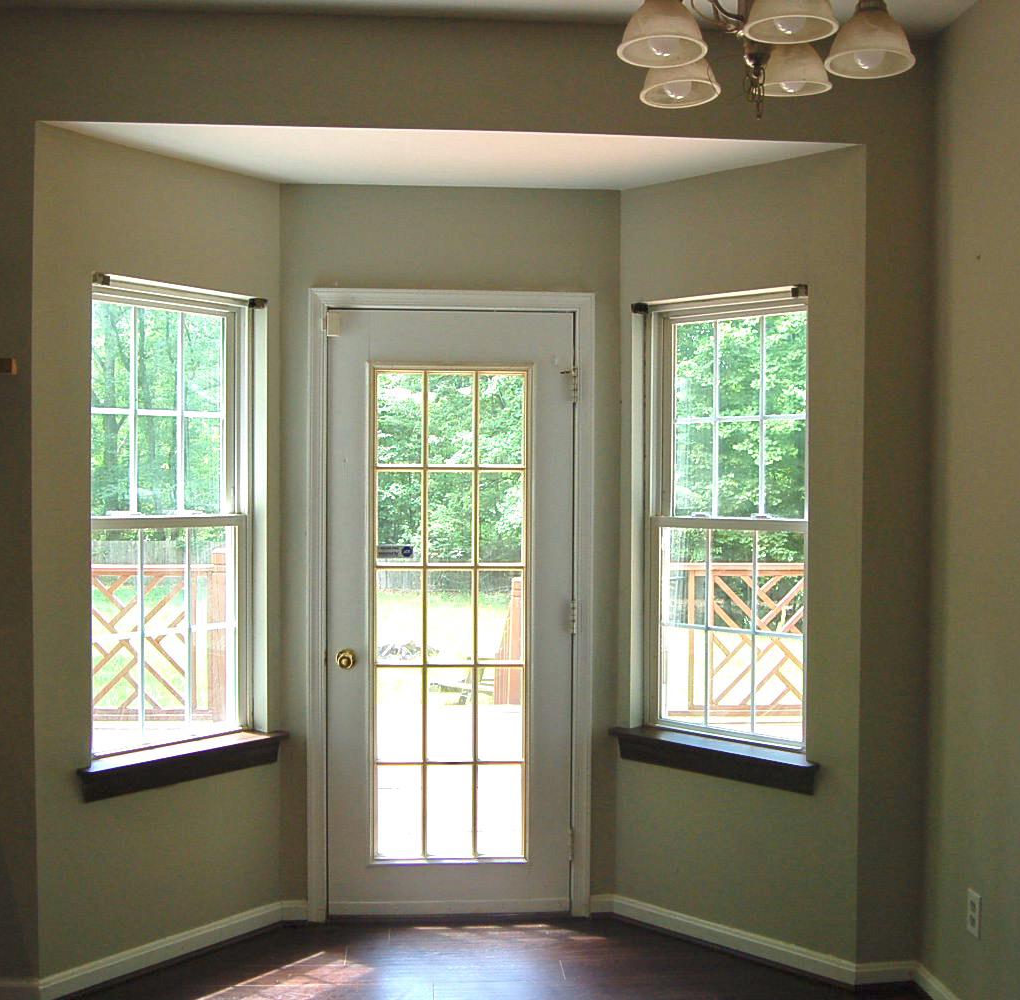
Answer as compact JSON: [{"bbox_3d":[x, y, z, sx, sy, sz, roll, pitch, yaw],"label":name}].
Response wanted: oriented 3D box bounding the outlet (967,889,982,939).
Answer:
[{"bbox_3d":[1.225,1.093,2.980,0.009,0.114,0.070,0,1,-4],"label":"outlet"}]

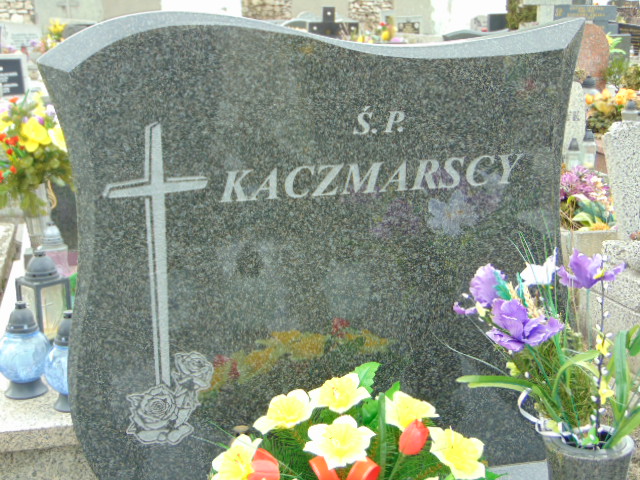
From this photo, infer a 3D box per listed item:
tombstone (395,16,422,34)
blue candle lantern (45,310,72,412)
[{"bbox_3d":[1.562,-3.771,19.500,0.455,0.299,0.140,-4,13,-15],"label":"tombstone"},{"bbox_3d":[-0.513,0.246,2.300,0.109,0.201,0.109,-3,13,-12],"label":"blue candle lantern"}]

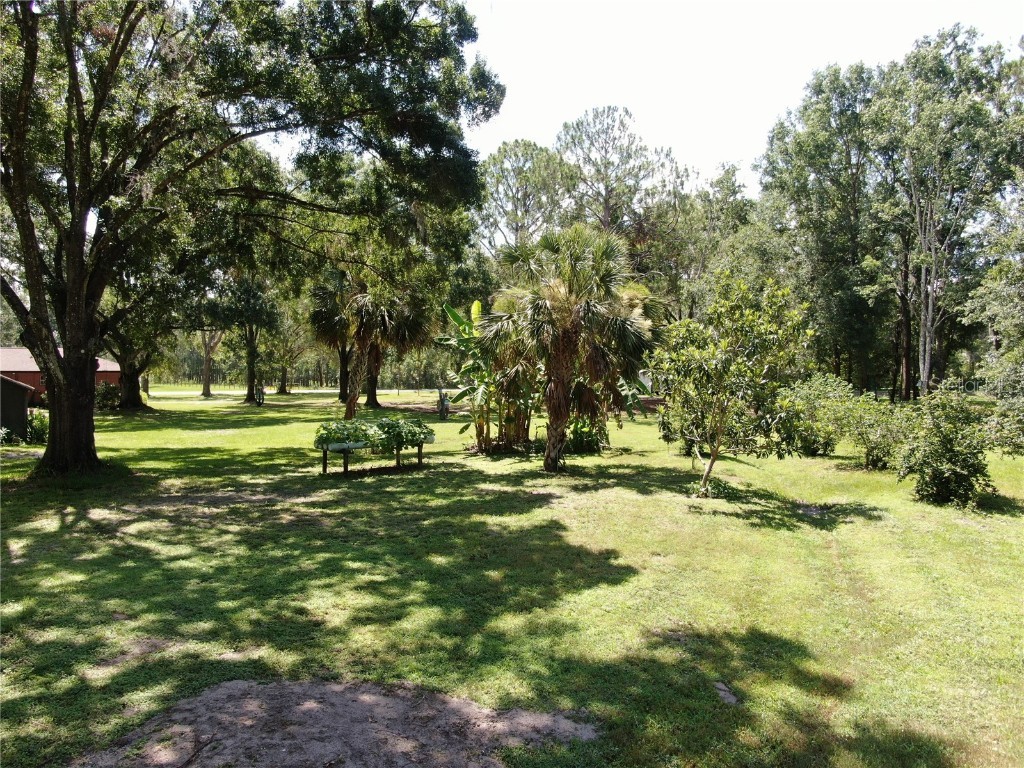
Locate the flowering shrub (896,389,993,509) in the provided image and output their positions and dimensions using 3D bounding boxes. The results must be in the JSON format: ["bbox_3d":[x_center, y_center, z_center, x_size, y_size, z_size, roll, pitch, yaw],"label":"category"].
[{"bbox_3d":[7.919,1.116,13.000,1.720,2.070,1.700,0,0,0],"label":"flowering shrub"}]

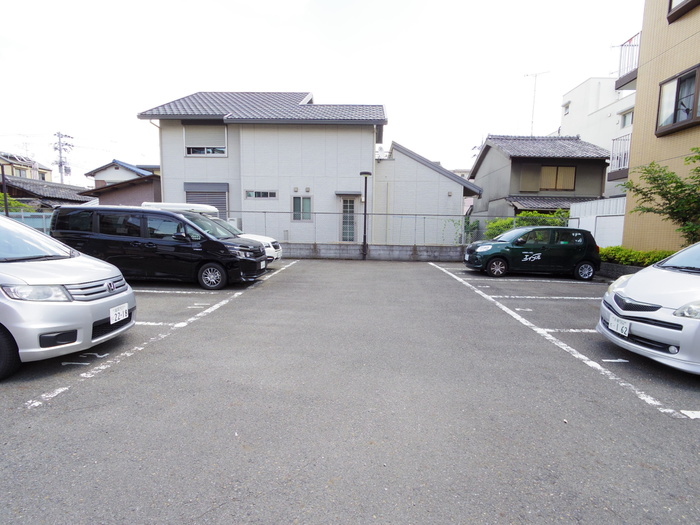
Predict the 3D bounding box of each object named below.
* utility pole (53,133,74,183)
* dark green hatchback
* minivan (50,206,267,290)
[{"bbox_3d":[-33.576,-9.266,40.759,2.200,11.780,1.000,-3,7,-33],"label":"utility pole"},{"bbox_3d":[5.587,-0.362,10.841,3.660,1.525,1.670,2,6,5],"label":"dark green hatchback"},{"bbox_3d":[-4.324,-0.410,8.280,4.700,1.820,1.730,2,6,4],"label":"minivan"}]

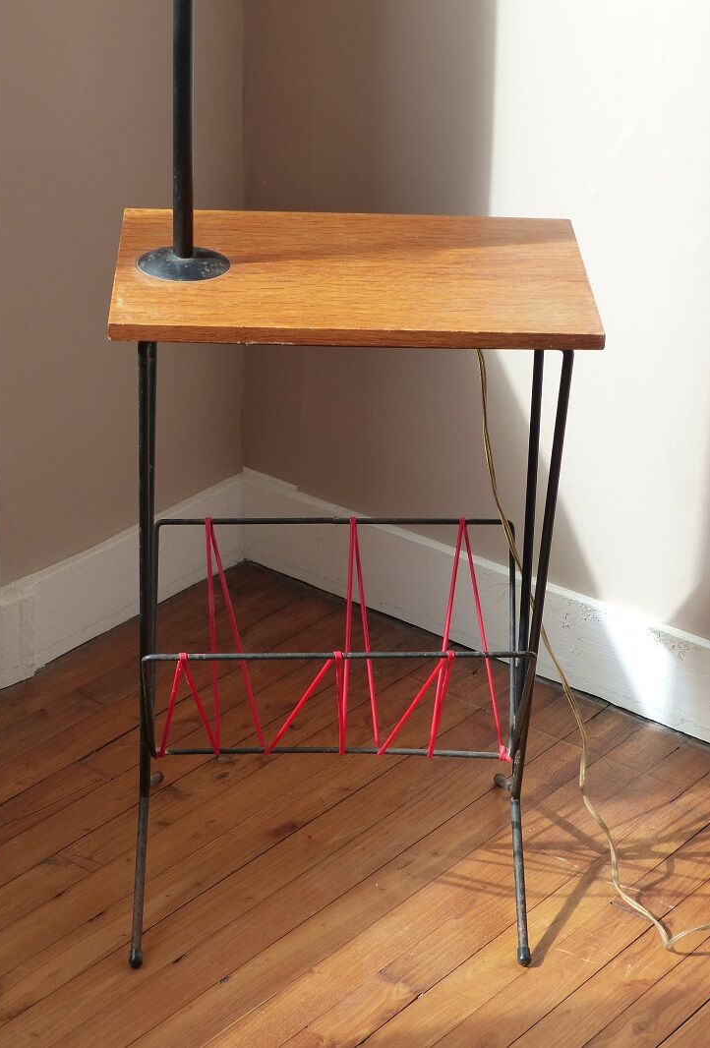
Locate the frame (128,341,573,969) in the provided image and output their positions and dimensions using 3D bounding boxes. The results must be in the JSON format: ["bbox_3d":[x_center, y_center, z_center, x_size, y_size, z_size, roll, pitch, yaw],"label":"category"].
[{"bbox_3d":[-0.018,0.073,2.550,0.415,0.697,0.353,1,28,-2],"label":"frame"}]

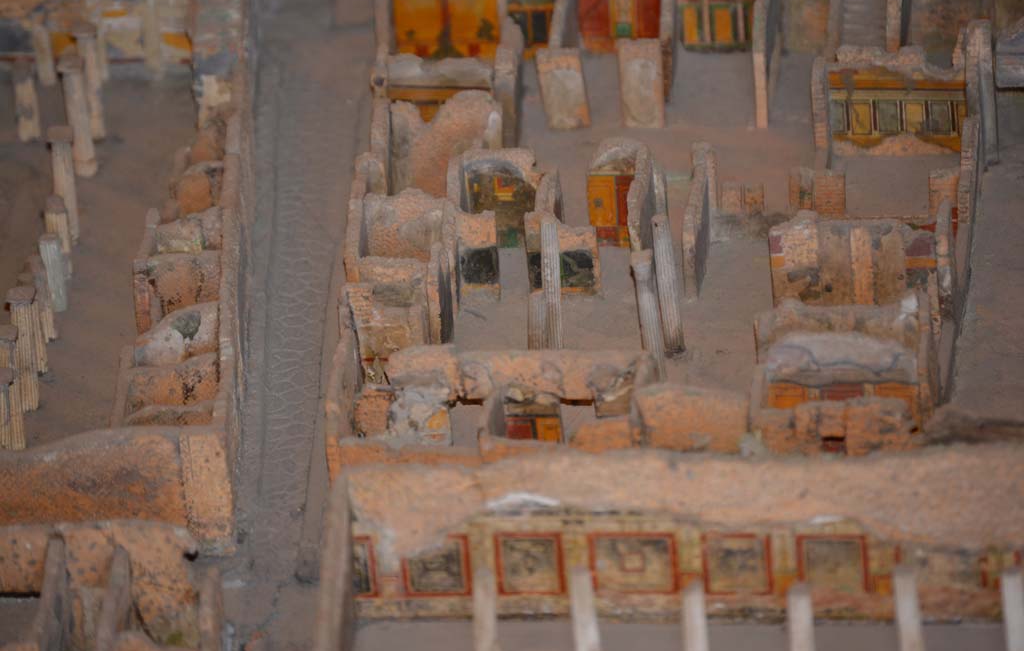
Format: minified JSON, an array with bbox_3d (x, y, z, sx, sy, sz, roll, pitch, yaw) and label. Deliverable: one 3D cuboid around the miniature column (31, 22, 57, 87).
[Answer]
[{"bbox_3d":[-0.169,-0.098,2.377,0.006,0.023,0.006,-12,33,-4],"label":"miniature column"}]

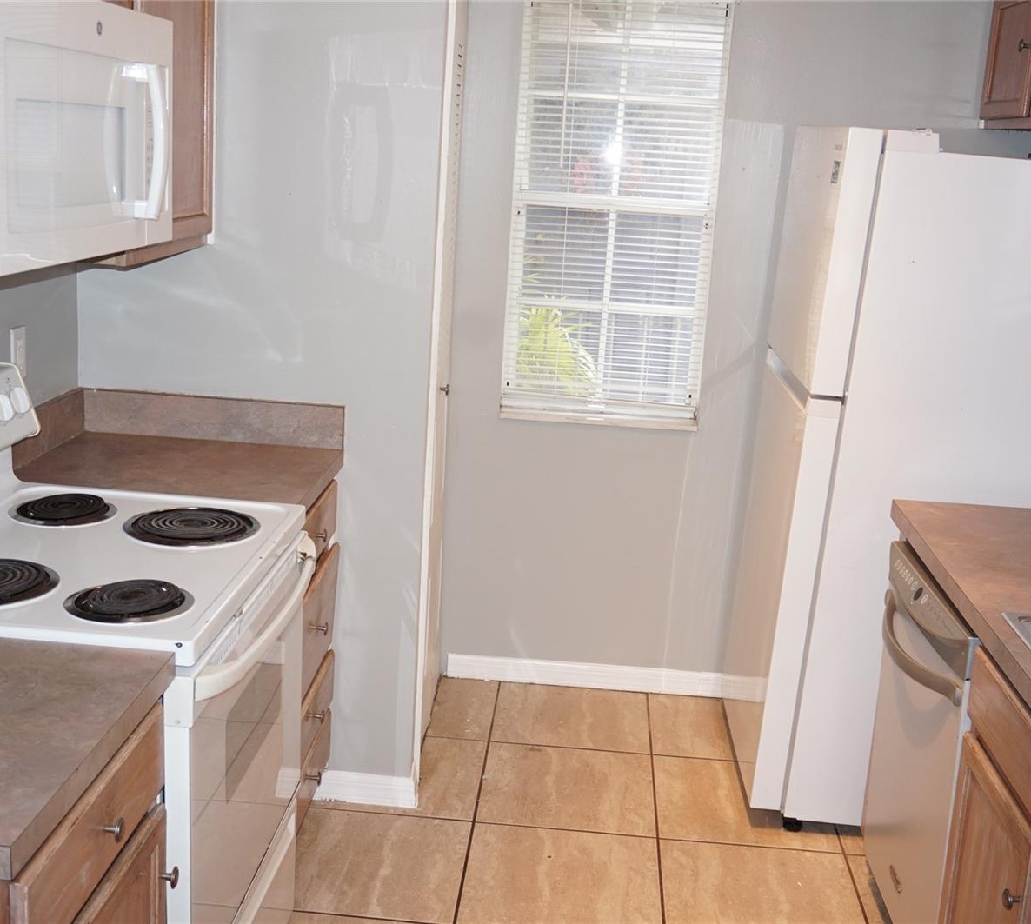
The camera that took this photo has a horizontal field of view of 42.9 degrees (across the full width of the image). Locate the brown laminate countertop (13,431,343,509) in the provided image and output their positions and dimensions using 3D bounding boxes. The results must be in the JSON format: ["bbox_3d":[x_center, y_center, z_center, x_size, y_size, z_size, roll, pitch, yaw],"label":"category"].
[{"bbox_3d":[-0.741,0.025,2.888,0.635,0.040,0.502,4,14,3],"label":"brown laminate countertop"}]

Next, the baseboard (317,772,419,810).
[{"bbox_3d":[-0.387,0.822,3.313,0.286,0.080,0.016,4,14,3],"label":"baseboard"}]

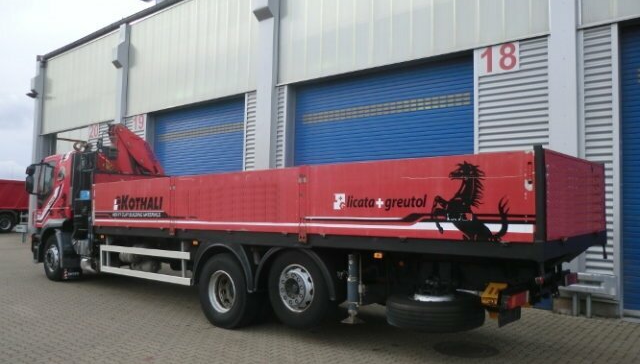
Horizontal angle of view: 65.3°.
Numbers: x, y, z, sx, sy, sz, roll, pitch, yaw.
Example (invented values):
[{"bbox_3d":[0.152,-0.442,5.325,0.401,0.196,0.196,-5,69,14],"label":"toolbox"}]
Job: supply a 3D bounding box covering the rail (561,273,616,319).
[{"bbox_3d":[4.096,1.756,7.632,0.771,0.660,0.250,-2,-4,39],"label":"rail"}]

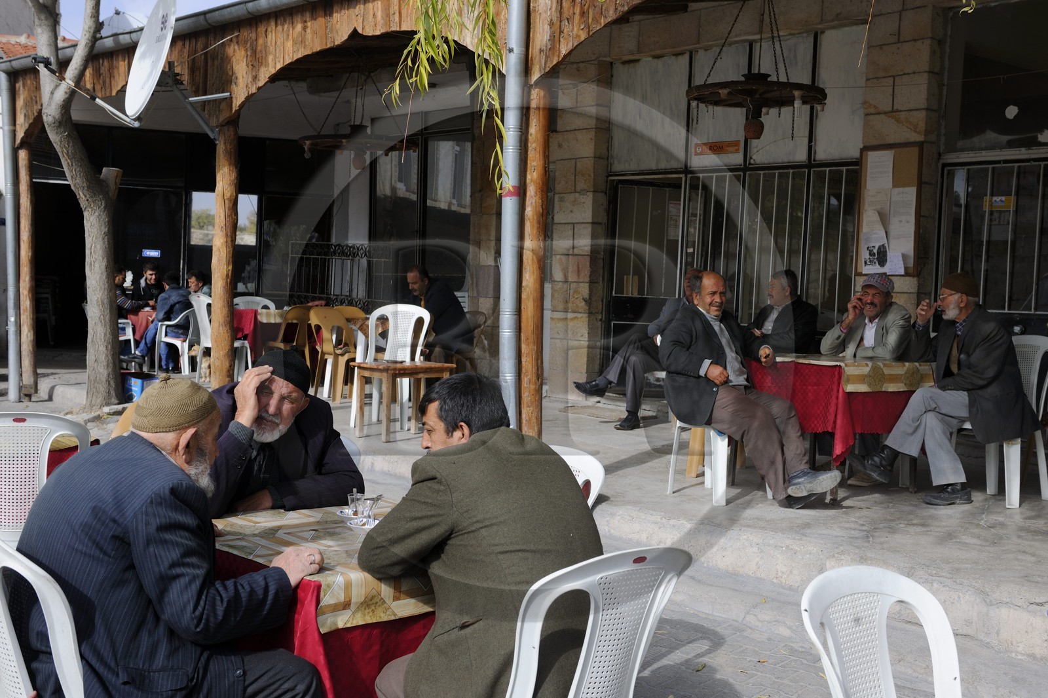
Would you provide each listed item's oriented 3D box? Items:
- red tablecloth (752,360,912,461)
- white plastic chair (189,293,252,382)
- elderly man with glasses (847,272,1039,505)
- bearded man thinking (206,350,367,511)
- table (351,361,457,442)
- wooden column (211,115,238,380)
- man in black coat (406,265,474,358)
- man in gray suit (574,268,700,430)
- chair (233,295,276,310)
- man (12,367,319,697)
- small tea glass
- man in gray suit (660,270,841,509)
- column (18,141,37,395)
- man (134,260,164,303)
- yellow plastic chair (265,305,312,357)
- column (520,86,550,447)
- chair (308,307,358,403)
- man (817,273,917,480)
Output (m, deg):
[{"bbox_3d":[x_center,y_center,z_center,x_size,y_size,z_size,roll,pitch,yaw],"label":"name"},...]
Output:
[{"bbox_3d":[1.782,0.326,7.490,0.860,0.550,0.860,-1,4,-38],"label":"red tablecloth"},{"bbox_3d":[-3.053,-0.107,12.922,0.520,0.860,0.460,-1,4,-35],"label":"white plastic chair"},{"bbox_3d":[2.279,0.204,6.942,0.970,1.230,0.560,0,4,-23],"label":"elderly man with glasses"},{"bbox_3d":[-0.737,0.588,3.884,0.560,1.200,0.780,0,4,-22],"label":"bearded man thinking"},{"bbox_3d":[-0.871,0.375,9.191,0.600,0.500,0.430,-1,4,-38],"label":"table"},{"bbox_3d":[-2.430,-0.665,10.382,0.180,2.325,0.180,-1,5,-41],"label":"wooden column"},{"bbox_3d":[-0.797,-0.117,11.415,0.760,1.220,0.560,0,4,-23],"label":"man in black coat"},{"bbox_3d":[0.981,-0.010,10.116,1.020,1.260,0.540,0,4,-25],"label":"man in gray suit"},{"bbox_3d":[-2.569,-0.089,12.184,0.470,0.860,0.540,2,5,11],"label":"chair"},{"bbox_3d":[-0.811,0.686,2.964,0.570,1.260,0.800,5,6,44],"label":"man"},{"bbox_3d":[-0.496,0.461,3.786,0.052,0.068,0.052,1,3,0],"label":"small tea glass"},{"bbox_3d":[1.197,0.198,6.915,0.620,1.240,0.920,-3,6,-43],"label":"man in gray suit"},{"bbox_3d":[-5.122,-0.772,13.185,0.145,2.582,0.145,-3,5,-41],"label":"column"},{"bbox_3d":[-4.215,-0.378,14.410,0.520,1.250,0.750,0,4,-14],"label":"man"},{"bbox_3d":[-2.261,0.003,12.226,0.460,0.800,0.500,-1,4,-38],"label":"yellow plastic chair"},{"bbox_3d":[0.044,-0.338,7.143,0.140,2.220,0.140,2,3,0],"label":"column"},{"bbox_3d":[-1.591,0.043,11.039,0.520,0.810,0.460,-3,6,-38],"label":"chair"},{"bbox_3d":[2.071,0.162,7.701,0.560,1.220,0.740,3,4,25],"label":"man"}]

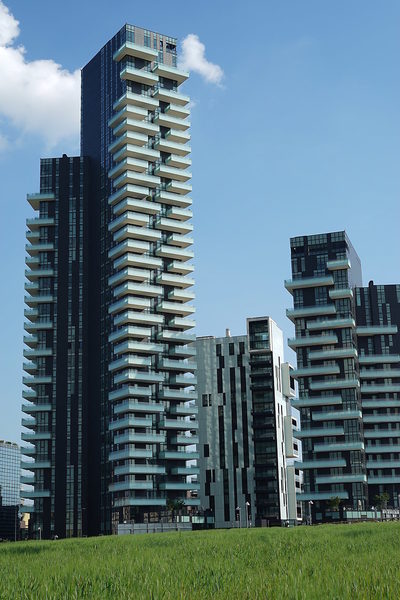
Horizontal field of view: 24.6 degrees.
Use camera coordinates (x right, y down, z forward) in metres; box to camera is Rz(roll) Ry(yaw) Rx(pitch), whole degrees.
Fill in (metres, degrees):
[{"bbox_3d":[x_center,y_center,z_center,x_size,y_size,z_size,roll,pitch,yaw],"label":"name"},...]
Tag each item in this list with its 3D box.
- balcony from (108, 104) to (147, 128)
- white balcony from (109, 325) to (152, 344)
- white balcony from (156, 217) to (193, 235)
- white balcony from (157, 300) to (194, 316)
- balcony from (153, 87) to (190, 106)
[{"bbox_3d":[-18.319,-46.340,234.058,5.907,1.775,10.083,7,-17,-31],"label":"balcony"},{"bbox_3d":[-17.612,8.849,229.039,6.250,1.720,10.200,8,-17,-32],"label":"white balcony"},{"bbox_3d":[-6.420,-18.060,226.590,9.100,1.570,3.400,8,-18,-32],"label":"white balcony"},{"bbox_3d":[-5.850,2.220,221.190,9.100,1.570,3.400,8,-18,-32],"label":"white balcony"},{"bbox_3d":[-7.380,-51.870,235.600,9.100,1.570,3.400,8,-18,-32],"label":"balcony"}]

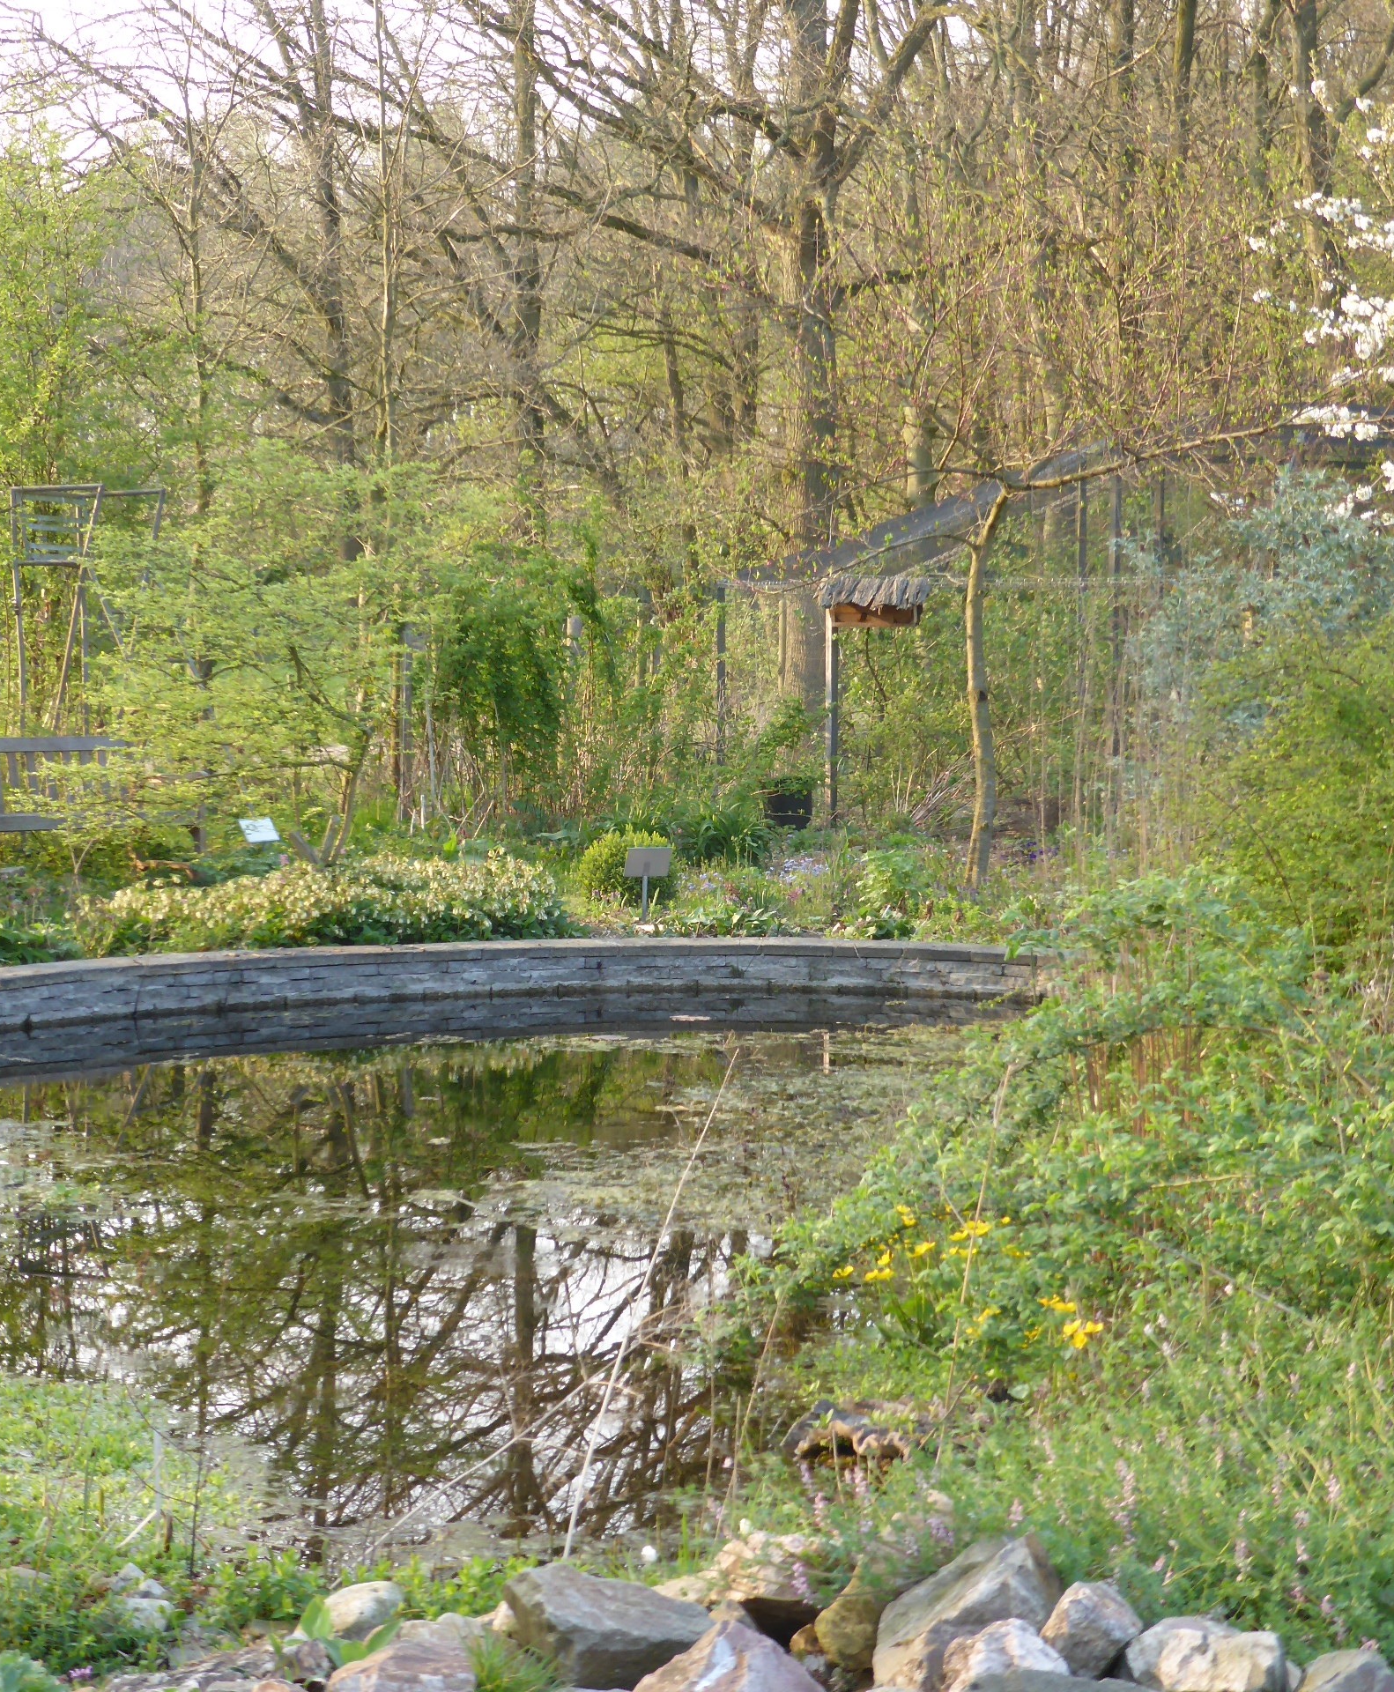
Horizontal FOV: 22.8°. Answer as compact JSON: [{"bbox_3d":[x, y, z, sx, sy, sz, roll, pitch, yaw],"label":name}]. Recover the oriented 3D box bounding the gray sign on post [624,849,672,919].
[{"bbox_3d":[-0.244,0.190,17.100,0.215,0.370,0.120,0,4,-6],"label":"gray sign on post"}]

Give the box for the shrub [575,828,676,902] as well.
[{"bbox_3d":[-0.374,0.108,18.000,0.540,0.410,0.520,0,4,0],"label":"shrub"}]

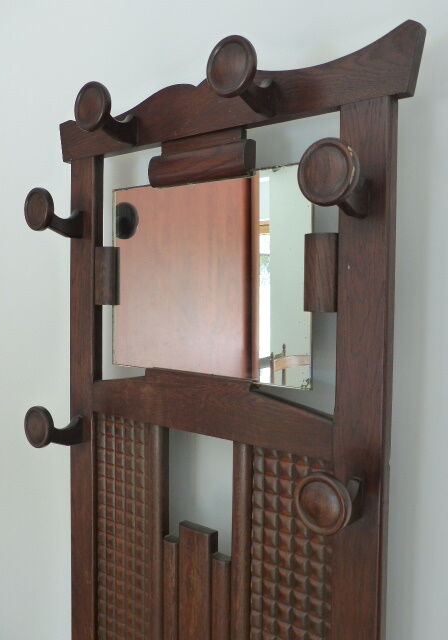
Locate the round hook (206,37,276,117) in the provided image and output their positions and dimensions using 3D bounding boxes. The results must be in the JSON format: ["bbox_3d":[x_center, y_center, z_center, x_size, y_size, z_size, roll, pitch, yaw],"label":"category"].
[{"bbox_3d":[0.038,-0.380,0.880,0.085,0.095,0.106,3,3,37],"label":"round hook"}]

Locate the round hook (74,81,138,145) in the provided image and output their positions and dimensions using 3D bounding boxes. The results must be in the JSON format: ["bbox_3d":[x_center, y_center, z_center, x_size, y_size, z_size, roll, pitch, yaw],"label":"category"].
[{"bbox_3d":[-0.217,-0.393,1.071,0.085,0.095,0.106,3,3,37],"label":"round hook"}]

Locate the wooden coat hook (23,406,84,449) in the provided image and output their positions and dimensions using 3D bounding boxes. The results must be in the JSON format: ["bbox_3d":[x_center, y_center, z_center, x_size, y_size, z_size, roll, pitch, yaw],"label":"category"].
[{"bbox_3d":[-0.360,0.229,1.201,0.085,0.095,0.106,3,3,37],"label":"wooden coat hook"}]

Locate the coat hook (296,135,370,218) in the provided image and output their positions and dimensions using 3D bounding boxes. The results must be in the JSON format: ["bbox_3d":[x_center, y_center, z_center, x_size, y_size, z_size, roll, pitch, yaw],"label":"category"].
[{"bbox_3d":[0.169,-0.196,0.788,0.085,0.095,0.106,3,3,37],"label":"coat hook"}]

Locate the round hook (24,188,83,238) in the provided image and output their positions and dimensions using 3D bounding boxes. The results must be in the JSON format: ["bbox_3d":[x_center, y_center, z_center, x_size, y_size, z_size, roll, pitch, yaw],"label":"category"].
[{"bbox_3d":[-0.353,-0.223,1.179,0.085,0.095,0.106,3,3,37],"label":"round hook"}]

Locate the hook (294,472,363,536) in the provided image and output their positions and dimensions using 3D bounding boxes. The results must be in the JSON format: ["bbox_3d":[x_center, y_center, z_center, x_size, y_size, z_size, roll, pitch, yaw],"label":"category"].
[{"bbox_3d":[0.163,0.259,0.809,0.085,0.095,0.106,3,3,37],"label":"hook"}]

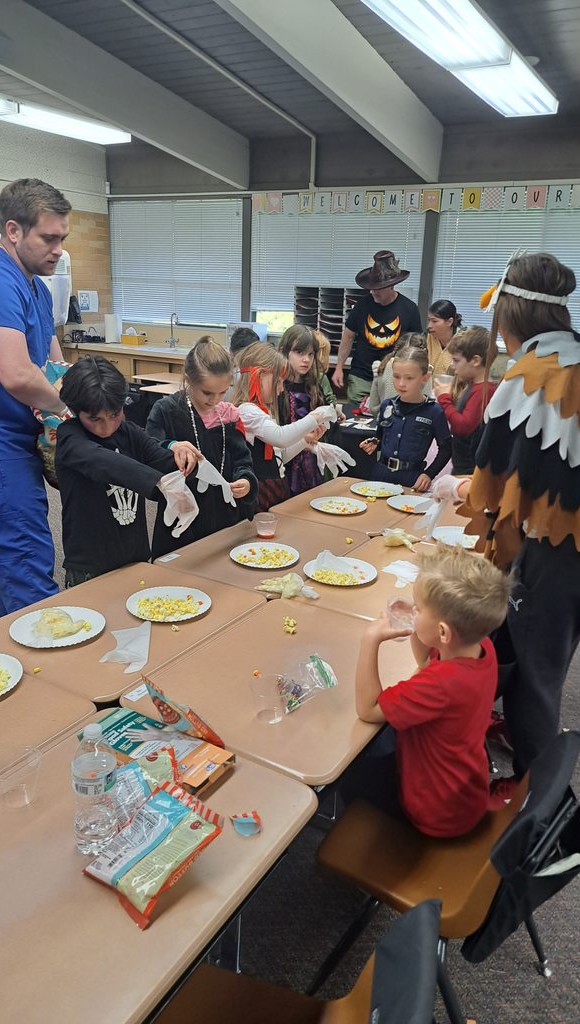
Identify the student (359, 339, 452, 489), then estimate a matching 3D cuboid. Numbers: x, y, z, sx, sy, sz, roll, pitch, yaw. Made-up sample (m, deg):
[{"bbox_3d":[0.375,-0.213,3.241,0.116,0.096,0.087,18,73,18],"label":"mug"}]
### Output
[{"bbox_3d":[0.517,-0.096,3.206,0.380,1.272,0.260,9,19,21],"label":"student"}]

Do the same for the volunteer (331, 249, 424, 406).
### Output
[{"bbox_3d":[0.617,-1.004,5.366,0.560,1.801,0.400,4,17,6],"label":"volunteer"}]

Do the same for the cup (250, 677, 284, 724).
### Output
[{"bbox_3d":[-0.041,0.381,1.431,0.080,0.074,0.080,2,17,-1],"label":"cup"}]

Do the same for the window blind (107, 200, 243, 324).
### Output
[{"bbox_3d":[-1.146,-2.437,6.954,1.560,1.141,0.040,11,19,26],"label":"window blind"}]

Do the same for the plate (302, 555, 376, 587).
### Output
[{"bbox_3d":[0.150,0.179,2.109,0.221,0.020,0.221,2,18,0],"label":"plate"}]

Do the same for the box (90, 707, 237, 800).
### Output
[{"bbox_3d":[-0.244,0.432,1.285,0.270,0.024,0.108,11,20,28],"label":"box"}]

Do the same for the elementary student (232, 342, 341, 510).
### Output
[{"bbox_3d":[-0.067,0.004,2.793,0.420,1.302,0.370,-1,18,-7],"label":"elementary student"}]

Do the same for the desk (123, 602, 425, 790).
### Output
[{"bbox_3d":[0.001,0.681,1.696,0.475,0.690,0.610,12,21,29],"label":"desk"}]

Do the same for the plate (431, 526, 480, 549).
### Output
[{"bbox_3d":[0.597,0.091,2.423,0.221,0.020,0.221,2,18,0],"label":"plate"}]

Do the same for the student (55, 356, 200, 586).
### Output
[{"bbox_3d":[-0.531,0.199,2.151,0.430,1.310,0.380,17,22,39],"label":"student"}]

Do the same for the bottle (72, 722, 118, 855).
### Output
[{"bbox_3d":[-0.296,0.415,1.073,0.066,0.203,0.066,2,17,-1],"label":"bottle"}]

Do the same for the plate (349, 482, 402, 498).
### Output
[{"bbox_3d":[0.364,-0.088,2.959,0.221,0.020,0.221,2,18,0],"label":"plate"}]

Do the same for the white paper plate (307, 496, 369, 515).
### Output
[{"bbox_3d":[0.195,-0.024,2.854,0.231,0.020,0.231,2,17,-1],"label":"white paper plate"}]

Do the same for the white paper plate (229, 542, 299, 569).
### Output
[{"bbox_3d":[-0.078,0.139,2.215,0.221,0.020,0.221,2,18,0],"label":"white paper plate"}]

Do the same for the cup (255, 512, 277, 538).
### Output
[{"bbox_3d":[-0.081,0.047,2.407,0.076,0.076,0.076,2,18,0],"label":"cup"}]

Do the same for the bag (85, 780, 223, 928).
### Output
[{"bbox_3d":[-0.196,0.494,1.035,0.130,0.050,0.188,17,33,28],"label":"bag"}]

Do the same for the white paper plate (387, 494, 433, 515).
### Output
[{"bbox_3d":[0.491,-0.025,2.775,0.221,0.020,0.221,2,18,0],"label":"white paper plate"}]

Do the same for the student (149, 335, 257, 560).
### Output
[{"bbox_3d":[-0.307,0.116,2.379,0.380,1.340,0.400,17,23,40],"label":"student"}]

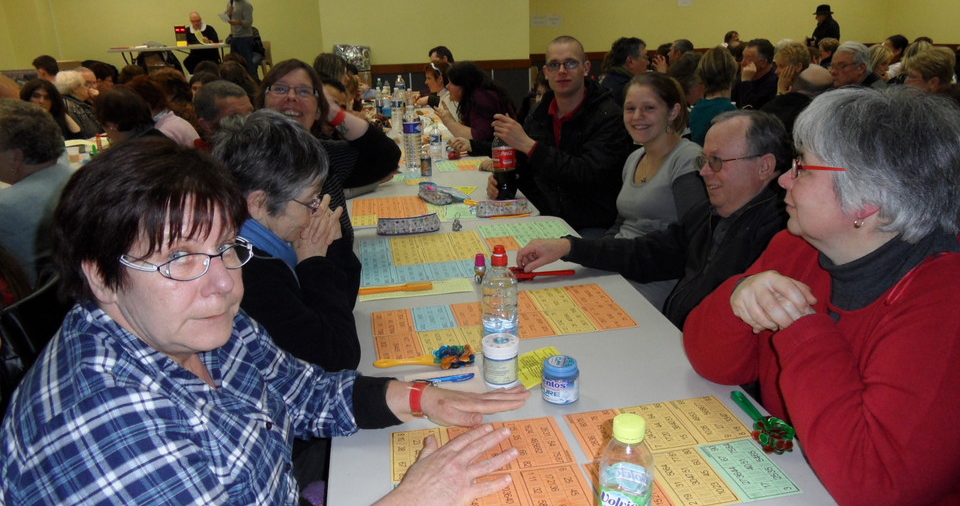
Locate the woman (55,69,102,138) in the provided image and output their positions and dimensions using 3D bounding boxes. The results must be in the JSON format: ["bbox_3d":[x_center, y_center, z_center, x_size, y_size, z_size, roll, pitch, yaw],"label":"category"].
[{"bbox_3d":[-2.887,-0.725,4.952,0.660,1.220,0.500,-4,18,-7],"label":"woman"}]

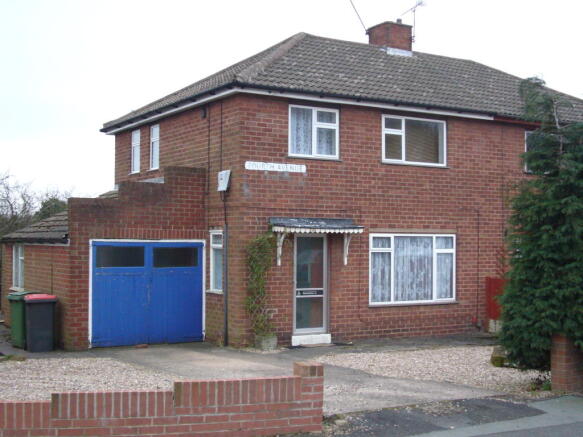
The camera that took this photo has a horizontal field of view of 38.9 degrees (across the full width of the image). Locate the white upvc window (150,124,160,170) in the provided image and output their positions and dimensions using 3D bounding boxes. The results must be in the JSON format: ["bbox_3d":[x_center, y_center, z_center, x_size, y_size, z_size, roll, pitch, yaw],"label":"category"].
[{"bbox_3d":[-3.137,-1.636,19.066,0.100,1.034,0.626,1,-2,-32],"label":"white upvc window"}]

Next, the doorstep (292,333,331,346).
[{"bbox_3d":[0.393,2.383,16.160,0.911,0.190,0.260,1,-2,-32],"label":"doorstep"}]

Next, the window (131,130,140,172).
[{"bbox_3d":[-3.772,-1.621,20.096,0.100,1.034,0.626,1,-2,-32],"label":"window"}]

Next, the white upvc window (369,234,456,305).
[{"bbox_3d":[2.620,1.071,17.619,2.394,1.469,0.100,1,-2,-32],"label":"white upvc window"}]

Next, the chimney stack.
[{"bbox_3d":[2.624,-4.713,21.747,0.830,0.789,0.816,1,-2,-32],"label":"chimney stack"}]

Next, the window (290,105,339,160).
[{"bbox_3d":[0.451,-1.700,16.358,1.197,1.013,0.100,1,-2,-32],"label":"window"}]

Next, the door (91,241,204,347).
[{"bbox_3d":[-2.743,1.415,15.915,2.360,2.020,0.090,1,-2,-32],"label":"door"}]

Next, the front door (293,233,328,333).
[{"bbox_3d":[0.385,1.271,16.314,0.843,1.999,0.090,1,-2,-32],"label":"front door"}]

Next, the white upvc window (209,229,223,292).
[{"bbox_3d":[-1.466,0.857,16.271,0.100,1.156,0.626,1,-2,-32],"label":"white upvc window"}]

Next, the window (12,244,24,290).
[{"bbox_3d":[-6.066,1.072,18.414,0.100,1.006,1.197,1,-2,-32],"label":"window"}]

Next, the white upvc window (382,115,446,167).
[{"bbox_3d":[2.650,-1.648,17.713,1.788,1.020,0.100,1,-2,-32],"label":"white upvc window"}]

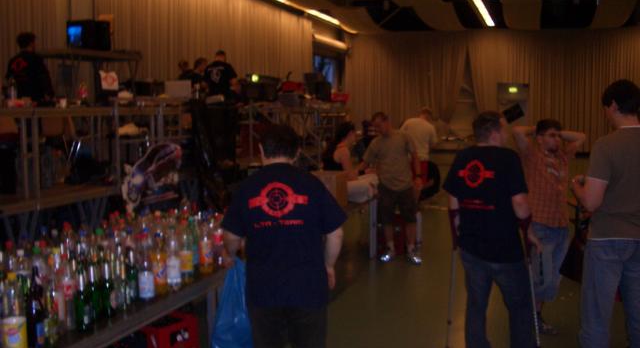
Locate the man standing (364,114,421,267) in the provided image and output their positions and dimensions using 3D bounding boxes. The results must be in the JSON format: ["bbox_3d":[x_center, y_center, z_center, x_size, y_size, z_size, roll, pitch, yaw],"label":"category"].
[{"bbox_3d":[0.846,0.136,7.517,0.600,1.720,0.480,3,6,32],"label":"man standing"}]

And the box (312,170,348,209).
[{"bbox_3d":[0.043,0.157,6.747,0.380,0.370,0.380,1,6,18],"label":"box"}]

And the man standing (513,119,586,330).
[{"bbox_3d":[1.791,0.391,5.053,0.560,1.660,0.380,1,5,10],"label":"man standing"}]

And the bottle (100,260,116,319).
[{"bbox_3d":[-0.995,0.542,3.038,0.070,0.260,0.070,0,5,0],"label":"bottle"}]

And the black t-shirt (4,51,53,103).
[{"bbox_3d":[-3.185,-1.036,7.130,0.500,0.640,0.320,0,5,6],"label":"black t-shirt"}]

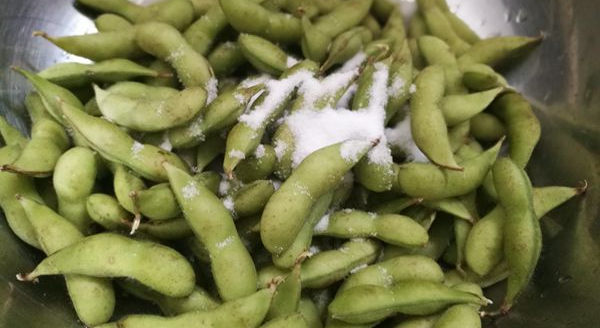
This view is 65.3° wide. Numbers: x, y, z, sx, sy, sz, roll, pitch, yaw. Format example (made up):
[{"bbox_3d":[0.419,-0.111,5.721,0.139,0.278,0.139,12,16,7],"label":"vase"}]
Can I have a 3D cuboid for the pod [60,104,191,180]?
[{"bbox_3d":[-0.080,-0.014,0.211,0.071,0.012,0.017,28,64,9],"label":"pod"}]

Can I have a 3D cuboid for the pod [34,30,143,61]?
[{"bbox_3d":[-0.103,-0.059,0.235,0.060,0.013,0.014,6,65,4],"label":"pod"}]

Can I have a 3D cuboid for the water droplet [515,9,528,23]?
[{"bbox_3d":[0.118,-0.079,0.250,0.005,0.003,0.007,0,91,36],"label":"water droplet"}]

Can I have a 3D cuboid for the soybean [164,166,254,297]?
[{"bbox_3d":[-0.038,0.026,0.192,0.017,0.012,0.065,-25,77,-14],"label":"soybean"}]

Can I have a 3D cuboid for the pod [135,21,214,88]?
[{"bbox_3d":[-0.059,-0.052,0.224,0.044,0.012,0.023,31,67,10],"label":"pod"}]

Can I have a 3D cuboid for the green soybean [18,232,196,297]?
[{"bbox_3d":[-0.067,0.034,0.166,0.063,0.013,0.018,4,63,5],"label":"green soybean"}]

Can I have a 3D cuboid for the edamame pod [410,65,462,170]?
[{"bbox_3d":[0.055,-0.021,0.194,0.017,0.013,0.053,3,55,-1],"label":"edamame pod"}]

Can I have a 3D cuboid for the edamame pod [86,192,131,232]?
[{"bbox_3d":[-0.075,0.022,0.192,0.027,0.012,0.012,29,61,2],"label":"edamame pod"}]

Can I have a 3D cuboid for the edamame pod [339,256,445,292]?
[{"bbox_3d":[0.032,0.042,0.169,0.042,0.012,0.013,-11,59,-1],"label":"edamame pod"}]

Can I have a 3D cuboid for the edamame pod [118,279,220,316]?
[{"bbox_3d":[-0.050,0.050,0.177,0.043,0.012,0.013,12,58,9],"label":"edamame pod"}]

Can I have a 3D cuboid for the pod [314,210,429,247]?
[{"bbox_3d":[0.029,0.027,0.200,0.052,0.011,0.013,6,60,-1],"label":"pod"}]

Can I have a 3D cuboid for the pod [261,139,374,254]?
[{"bbox_3d":[0.009,0.011,0.180,0.019,0.012,0.060,41,76,20],"label":"pod"}]

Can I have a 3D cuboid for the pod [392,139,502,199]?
[{"bbox_3d":[0.062,0.002,0.195,0.050,0.012,0.019,-18,62,-5],"label":"pod"}]

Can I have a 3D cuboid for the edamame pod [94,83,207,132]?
[{"bbox_3d":[-0.066,-0.026,0.207,0.048,0.012,0.020,2,65,0],"label":"edamame pod"}]

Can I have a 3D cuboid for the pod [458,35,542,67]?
[{"bbox_3d":[0.093,-0.056,0.225,0.052,0.013,0.015,-27,55,-13],"label":"pod"}]

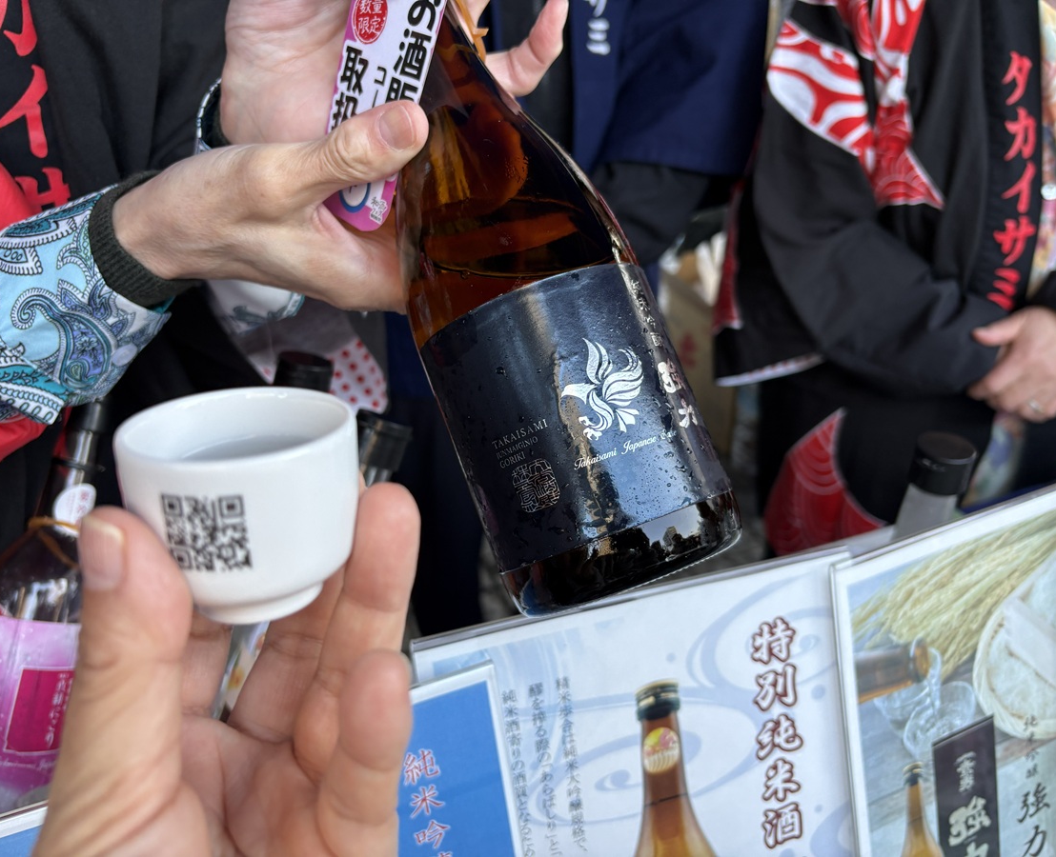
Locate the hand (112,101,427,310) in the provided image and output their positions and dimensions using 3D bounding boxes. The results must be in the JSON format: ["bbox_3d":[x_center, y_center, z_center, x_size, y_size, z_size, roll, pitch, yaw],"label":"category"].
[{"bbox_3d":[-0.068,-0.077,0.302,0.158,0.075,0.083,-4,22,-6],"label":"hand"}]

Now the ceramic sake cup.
[{"bbox_3d":[-0.068,0.019,0.209,0.054,0.045,0.054,0,21,0],"label":"ceramic sake cup"}]

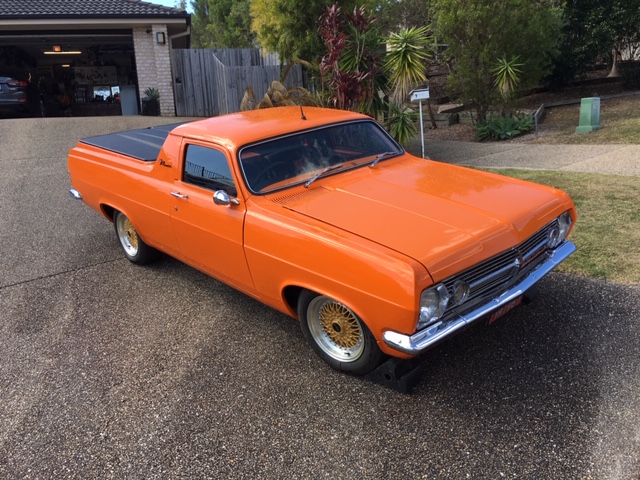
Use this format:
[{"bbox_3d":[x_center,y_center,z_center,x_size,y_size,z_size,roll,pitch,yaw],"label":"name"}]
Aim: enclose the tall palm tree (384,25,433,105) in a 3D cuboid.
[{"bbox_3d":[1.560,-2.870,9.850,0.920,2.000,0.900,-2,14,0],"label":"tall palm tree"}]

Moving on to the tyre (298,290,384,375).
[{"bbox_3d":[0.159,0.480,3.124,0.600,0.600,0.215,15,27,41],"label":"tyre"}]

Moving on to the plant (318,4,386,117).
[{"bbox_3d":[0.640,-3.280,10.750,1.350,2.500,1.150,-2,14,0],"label":"plant"}]

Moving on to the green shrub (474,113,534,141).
[{"bbox_3d":[3.500,-2.190,10.250,1.080,0.470,0.950,-2,14,0],"label":"green shrub"}]

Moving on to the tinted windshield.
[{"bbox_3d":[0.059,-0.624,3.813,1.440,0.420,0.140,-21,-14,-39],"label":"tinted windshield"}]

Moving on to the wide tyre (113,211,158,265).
[{"bbox_3d":[-1.697,-0.073,4.993,0.215,0.600,0.600,-21,26,-39],"label":"wide tyre"}]

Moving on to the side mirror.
[{"bbox_3d":[-0.573,-0.268,3.302,0.145,0.095,0.100,-15,23,-28],"label":"side mirror"}]

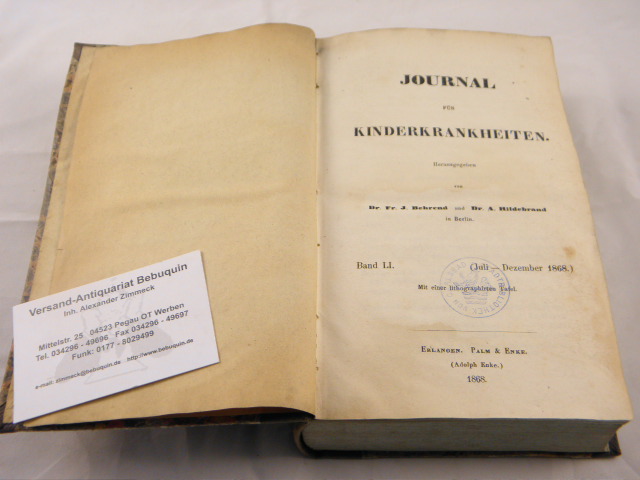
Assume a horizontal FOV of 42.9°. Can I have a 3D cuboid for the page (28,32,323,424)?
[{"bbox_3d":[-0.061,-0.020,0.368,0.123,0.014,0.211,-4,56,3],"label":"page"}]

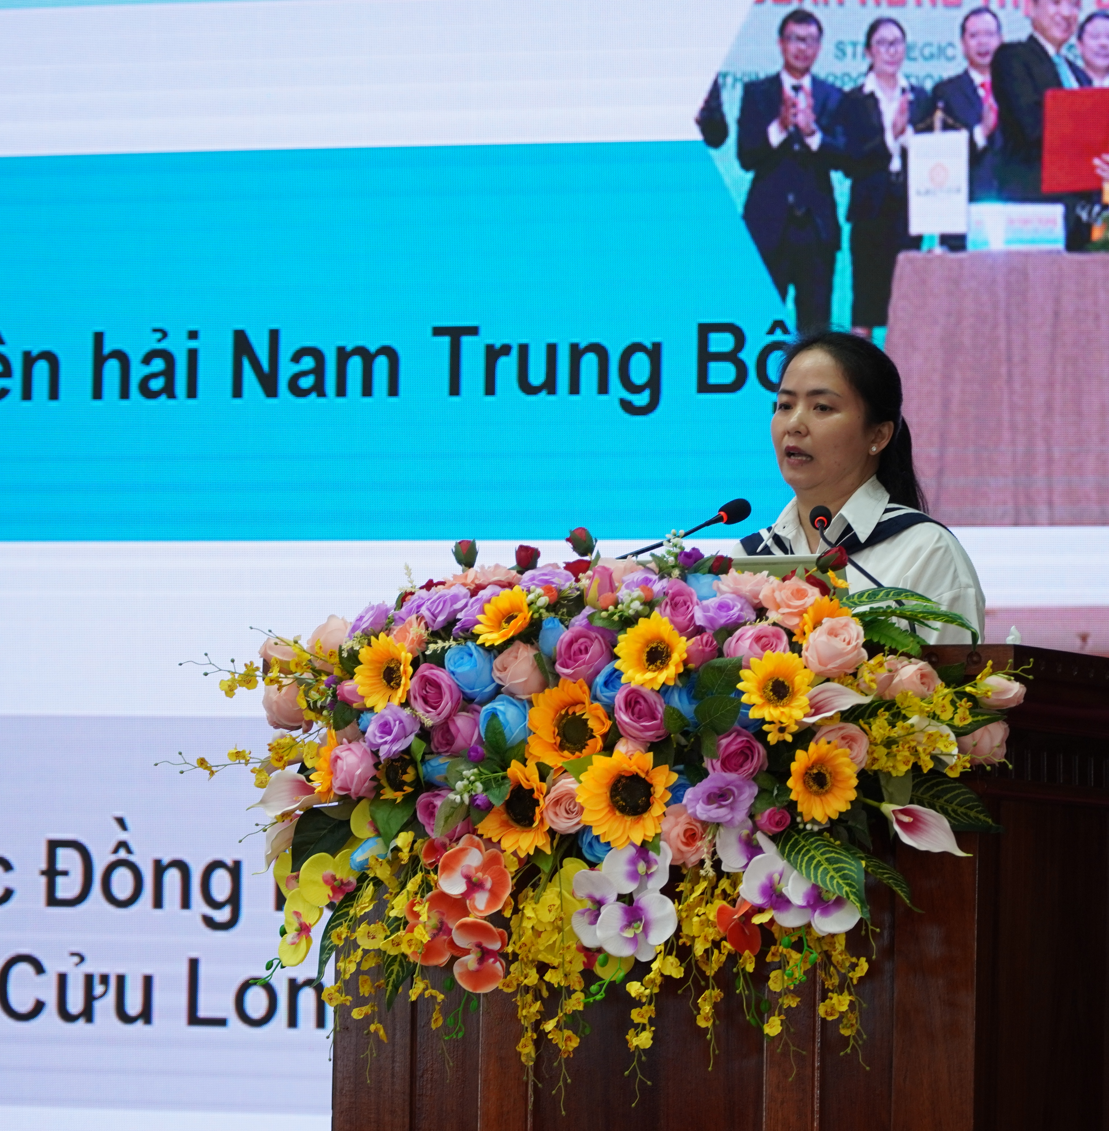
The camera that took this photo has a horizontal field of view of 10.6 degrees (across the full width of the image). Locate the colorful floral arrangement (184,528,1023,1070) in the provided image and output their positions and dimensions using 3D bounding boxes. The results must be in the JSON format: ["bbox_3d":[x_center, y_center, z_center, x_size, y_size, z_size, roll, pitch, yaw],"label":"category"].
[{"bbox_3d":[0.063,0.302,7.770,1.020,0.690,0.500,0,-2,22],"label":"colorful floral arrangement"}]

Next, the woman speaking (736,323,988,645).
[{"bbox_3d":[0.424,0.465,8.450,0.460,1.600,0.340,-1,-3,30],"label":"woman speaking"}]

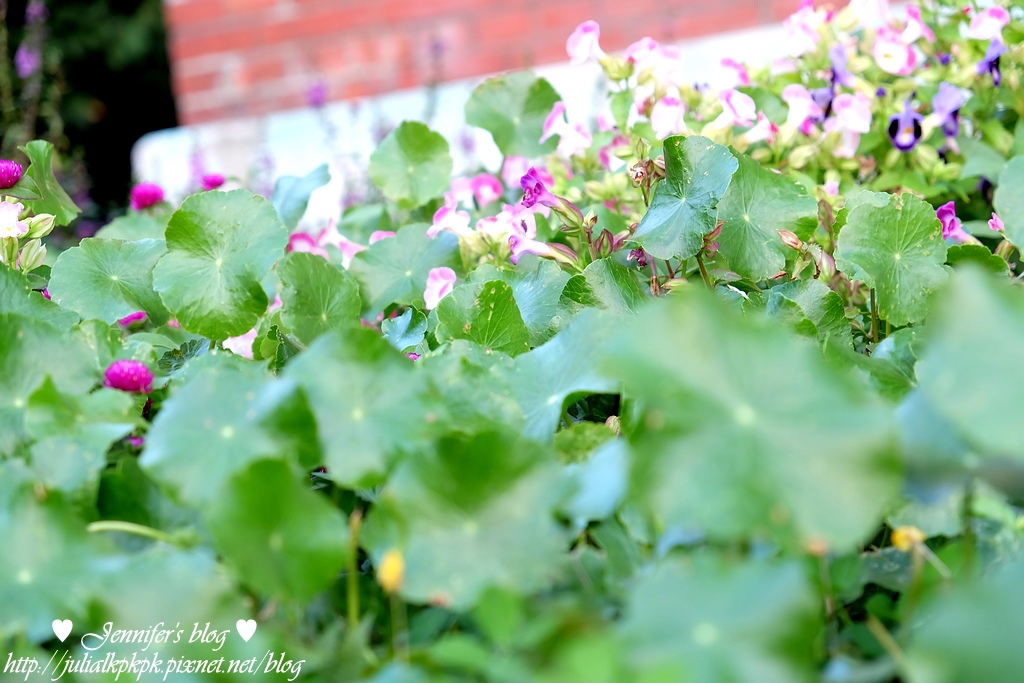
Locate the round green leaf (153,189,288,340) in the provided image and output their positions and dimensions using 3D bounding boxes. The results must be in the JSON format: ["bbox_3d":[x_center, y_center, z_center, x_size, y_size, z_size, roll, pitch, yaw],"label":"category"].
[{"bbox_3d":[-0.165,-0.044,1.340,0.077,0.090,0.025,-5,-20,-4],"label":"round green leaf"}]

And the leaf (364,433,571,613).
[{"bbox_3d":[-0.017,0.068,0.890,0.074,0.070,0.024,-4,-30,0],"label":"leaf"}]

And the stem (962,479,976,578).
[{"bbox_3d":[0.159,0.065,0.820,0.004,0.036,0.004,-4,13,0],"label":"stem"}]

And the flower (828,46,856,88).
[{"bbox_3d":[0.205,-0.171,1.470,0.020,0.027,0.021,-13,16,-28],"label":"flower"}]

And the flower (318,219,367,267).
[{"bbox_3d":[-0.115,-0.067,1.600,0.028,0.031,0.026,-14,17,-39],"label":"flower"}]

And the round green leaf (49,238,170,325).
[{"bbox_3d":[-0.244,-0.036,1.430,0.074,0.022,0.062,-3,53,1],"label":"round green leaf"}]

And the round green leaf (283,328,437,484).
[{"bbox_3d":[-0.067,0.029,1.030,0.067,0.068,0.025,-5,-19,-2],"label":"round green leaf"}]

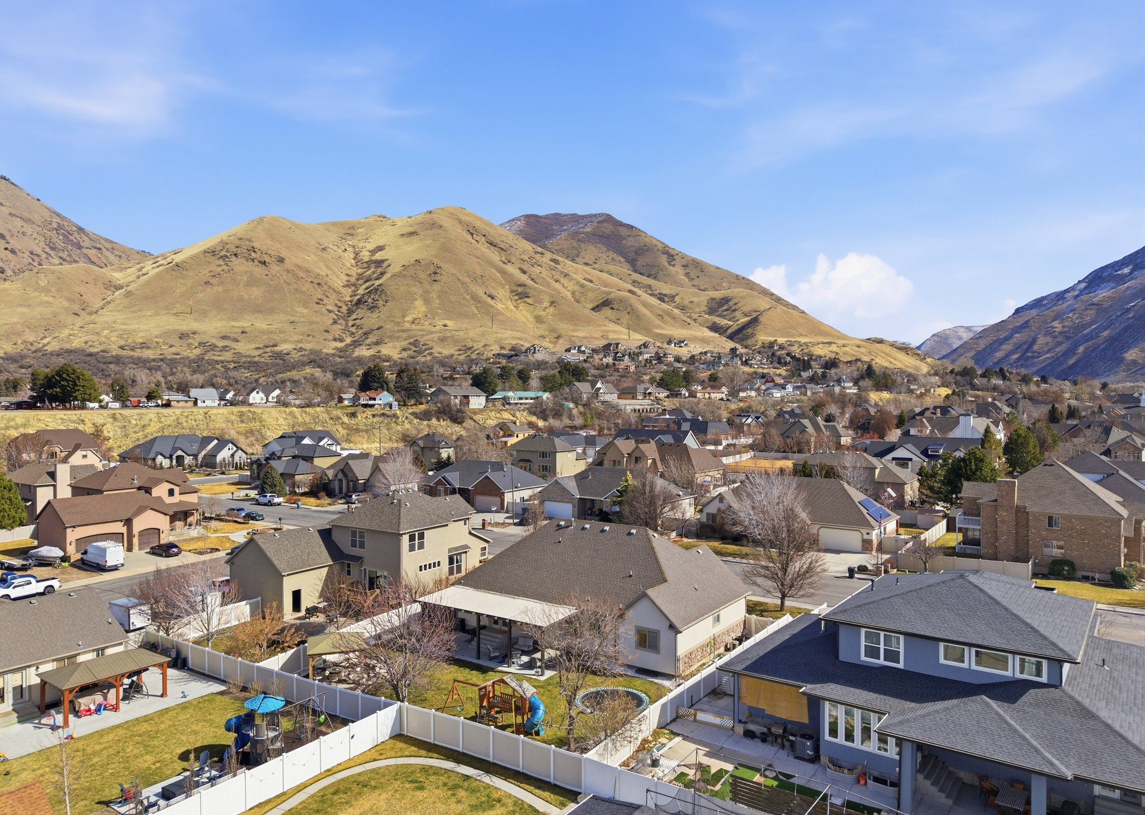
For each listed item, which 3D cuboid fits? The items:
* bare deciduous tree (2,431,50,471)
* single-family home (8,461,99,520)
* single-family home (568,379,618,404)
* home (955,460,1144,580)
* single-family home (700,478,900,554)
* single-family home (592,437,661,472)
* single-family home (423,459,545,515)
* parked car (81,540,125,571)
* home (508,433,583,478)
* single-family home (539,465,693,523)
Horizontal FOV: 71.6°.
[{"bbox_3d":[-122.544,10.730,178.000,8.600,10.830,8.600,-1,1,-35],"label":"bare deciduous tree"},{"bbox_3d":[-79.900,12.676,124.482,14.800,9.000,13.500,0,1,35],"label":"single-family home"},{"bbox_3d":[8.924,-6.693,330.000,17.000,9.600,12.000,-1,1,-35],"label":"single-family home"},{"bbox_3d":[55.000,11.874,91.400,19.500,11.800,16.000,0,1,25],"label":"home"},{"bbox_3d":[28.619,12.525,98.378,21.500,7.400,12.000,0,1,35],"label":"single-family home"},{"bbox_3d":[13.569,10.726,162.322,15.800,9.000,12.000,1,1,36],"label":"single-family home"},{"bbox_3d":[-14.128,12.046,127.948,17.900,6.900,11.700,0,1,35],"label":"single-family home"},{"bbox_3d":[-52.510,16.378,88.694,6.500,2.800,2.100,0,1,37],"label":"parked car"},{"bbox_3d":[-5.750,10.860,185.500,13.000,9.300,14.000,0,1,28],"label":"home"},{"bbox_3d":[6.666,12.616,117.401,20.300,7.000,13.500,1,1,36],"label":"single-family home"}]

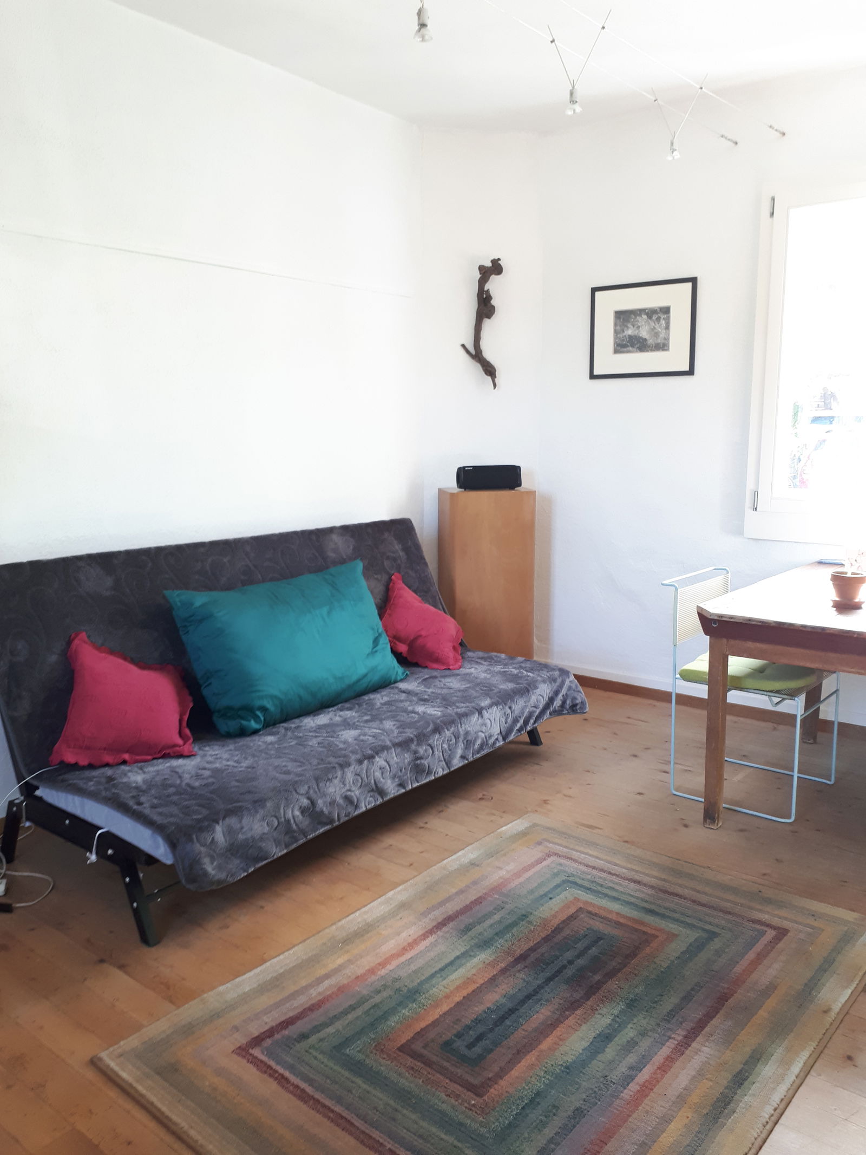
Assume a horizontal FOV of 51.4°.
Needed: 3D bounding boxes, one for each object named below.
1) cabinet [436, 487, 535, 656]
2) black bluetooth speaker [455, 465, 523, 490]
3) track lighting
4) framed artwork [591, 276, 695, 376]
[{"bbox_3d":[0.263,0.087,4.502,0.414,1.040,0.337,-2,9,-9],"label":"cabinet"},{"bbox_3d":[0.275,-0.484,4.414,0.304,0.115,0.115,-3,9,-18],"label":"black bluetooth speaker"},{"bbox_3d":[-0.025,-1.438,2.338,0.051,0.092,0.051,0,9,0],"label":"track lighting"},{"bbox_3d":[0.990,-1.166,4.259,0.536,0.436,0.022,7,11,38],"label":"framed artwork"}]

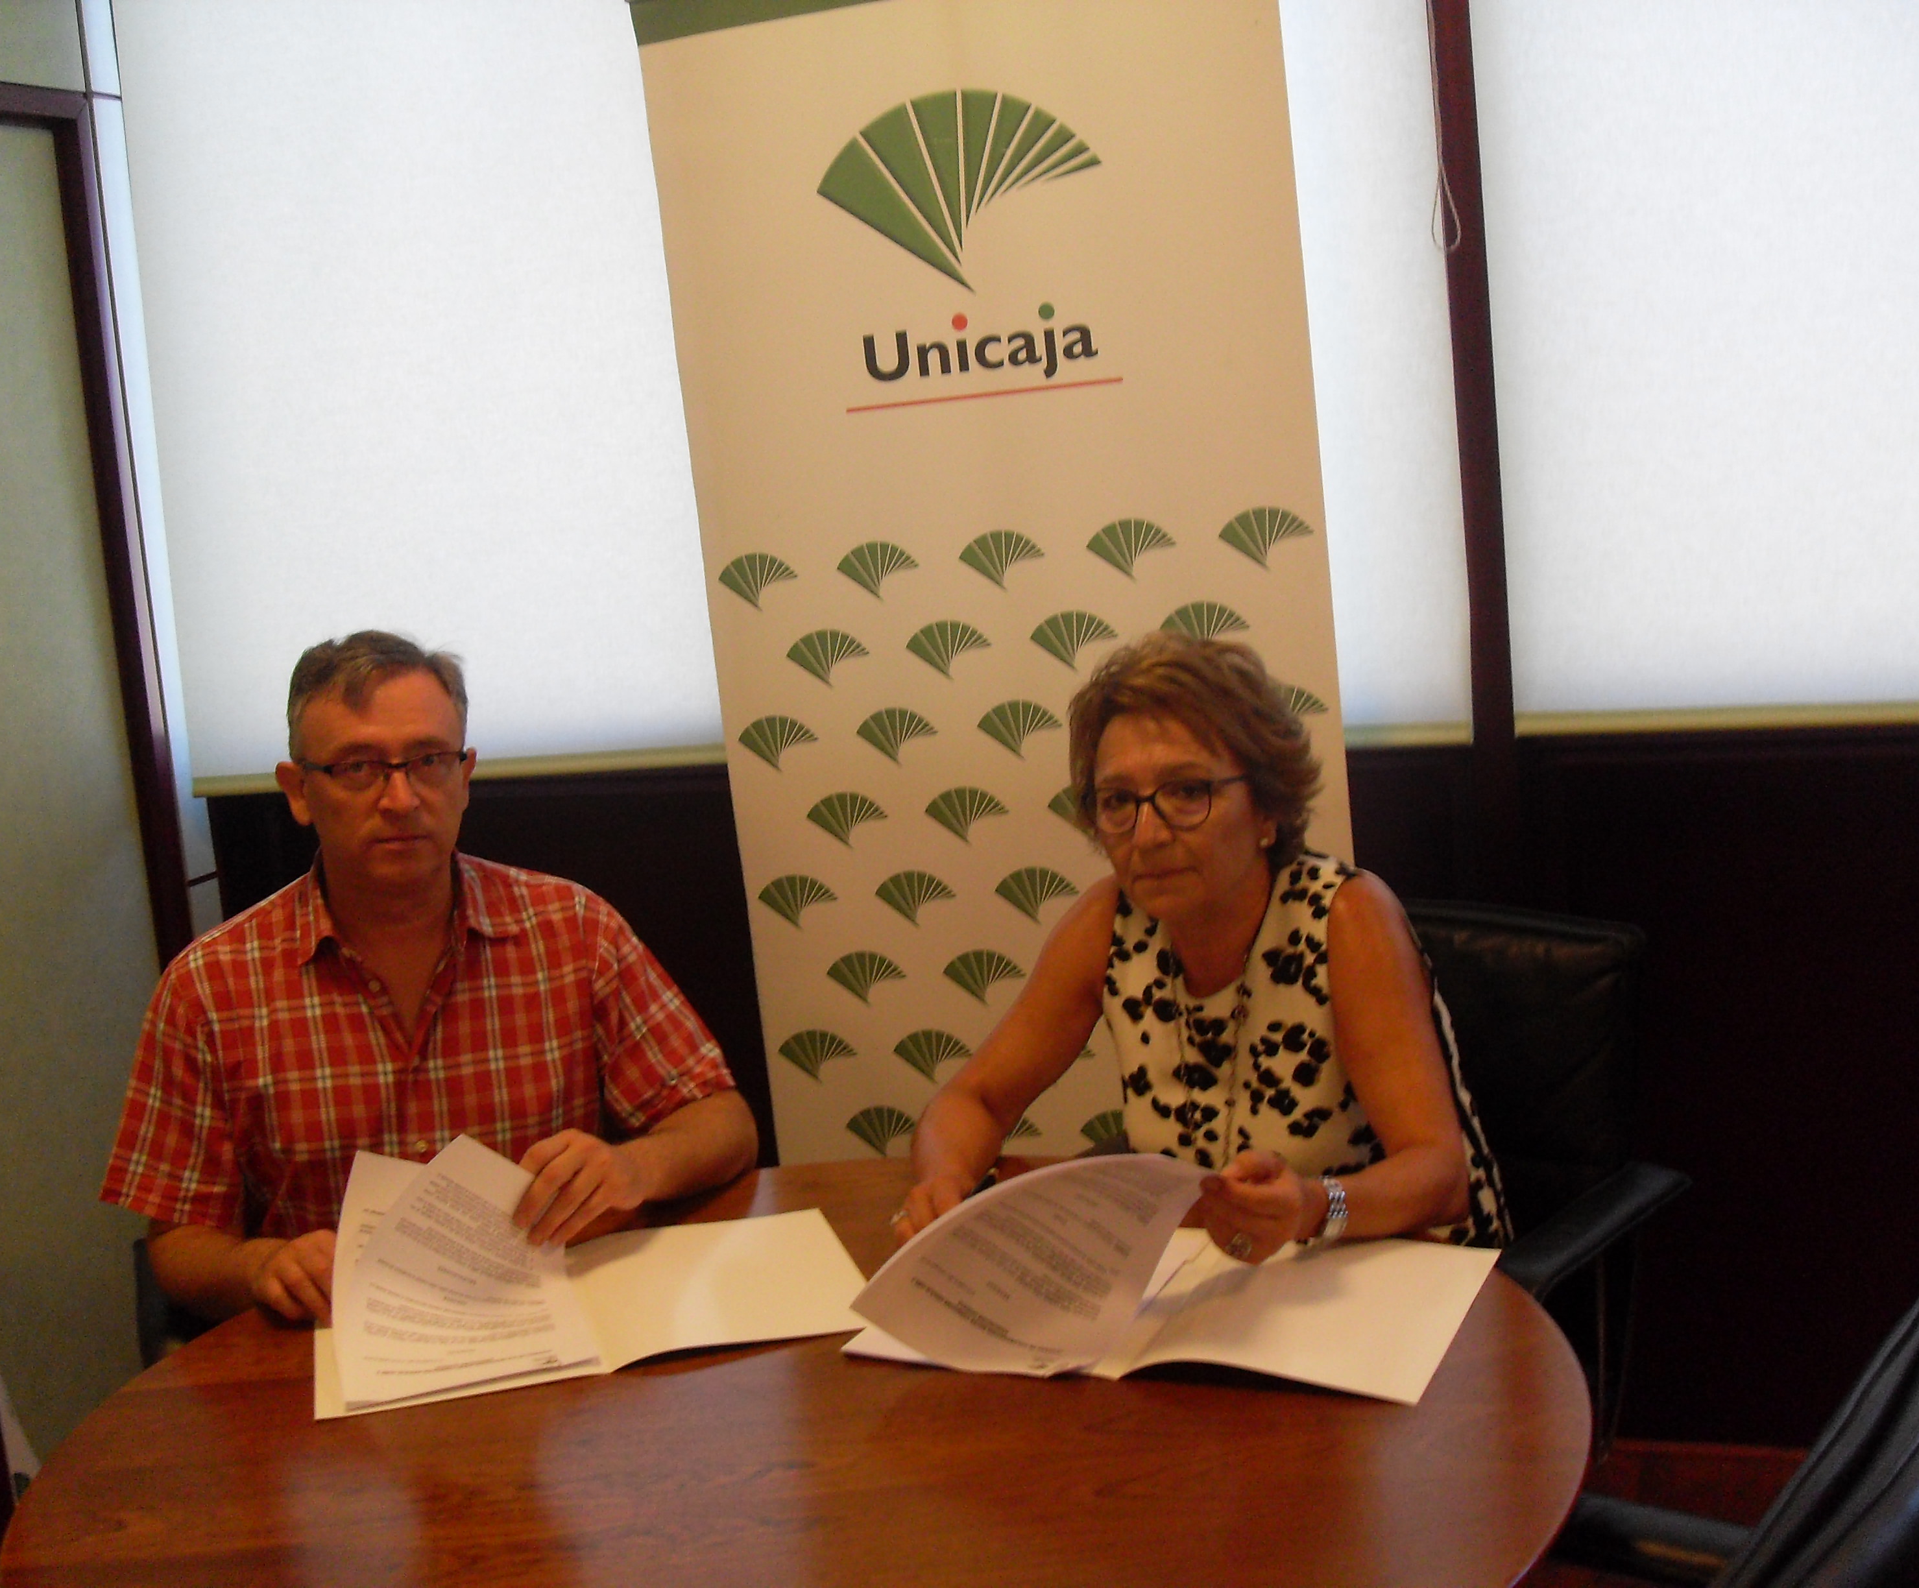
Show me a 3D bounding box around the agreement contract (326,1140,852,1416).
[{"bbox_3d":[-0.330,0.367,1.959,0.440,0.155,0.320,-6,9,-12],"label":"agreement contract"}]

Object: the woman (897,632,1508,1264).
[{"bbox_3d":[0.299,0.470,2.225,0.520,1.270,0.650,0,10,30],"label":"woman"}]

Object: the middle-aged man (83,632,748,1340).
[{"bbox_3d":[-0.489,0.504,2.231,0.620,1.310,0.640,-7,9,-15],"label":"middle-aged man"}]

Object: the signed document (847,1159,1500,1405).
[{"bbox_3d":[0.179,0.357,1.871,0.465,0.130,0.330,-1,9,24],"label":"signed document"}]

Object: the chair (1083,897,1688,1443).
[{"bbox_3d":[0.415,0.609,2.384,0.590,0.930,0.600,3,11,42],"label":"chair"}]

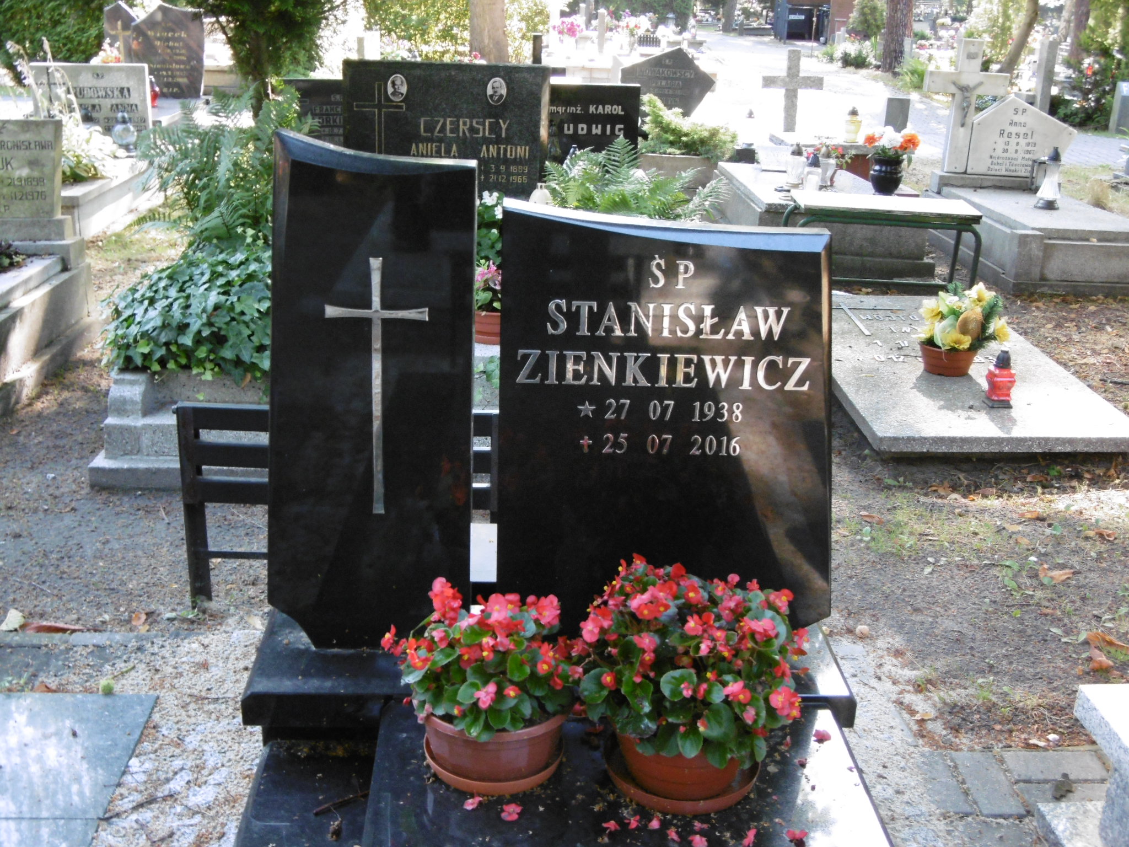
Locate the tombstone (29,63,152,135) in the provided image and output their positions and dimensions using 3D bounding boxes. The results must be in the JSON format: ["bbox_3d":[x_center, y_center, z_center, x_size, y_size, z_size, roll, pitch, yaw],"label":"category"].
[{"bbox_3d":[-3.250,-2.195,9.685,0.800,0.580,0.110,0,18,-2],"label":"tombstone"}]

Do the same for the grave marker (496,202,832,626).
[{"bbox_3d":[0.185,0.005,2.474,0.600,0.810,0.090,0,15,-3],"label":"grave marker"}]

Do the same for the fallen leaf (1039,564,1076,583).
[{"bbox_3d":[1.275,0.387,3.625,0.100,0.030,0.090,0,18,-2],"label":"fallen leaf"}]

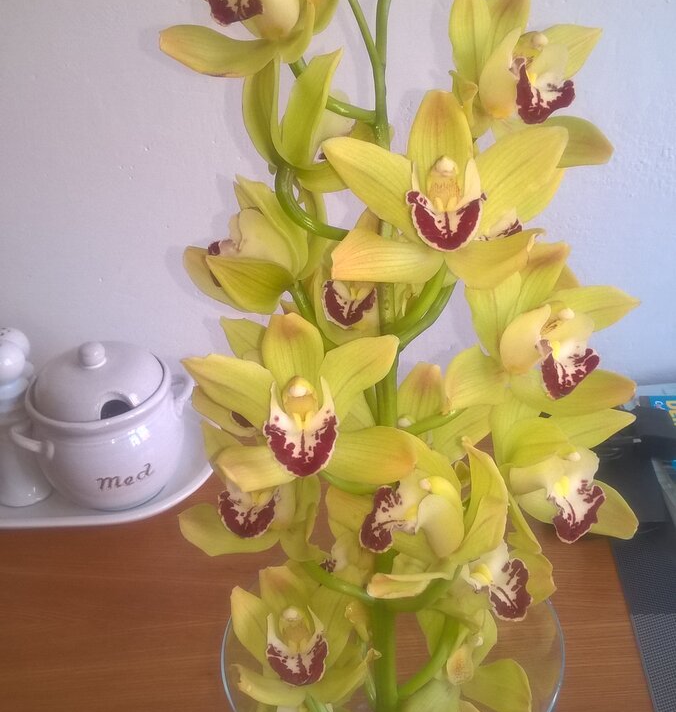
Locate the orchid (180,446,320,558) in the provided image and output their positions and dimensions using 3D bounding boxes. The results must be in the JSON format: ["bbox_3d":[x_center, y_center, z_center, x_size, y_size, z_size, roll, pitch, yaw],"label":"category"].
[{"bbox_3d":[-0.042,0.070,0.463,0.073,0.065,0.044,6,20,16],"label":"orchid"}]

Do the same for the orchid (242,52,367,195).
[{"bbox_3d":[-0.012,-0.089,0.364,0.044,0.057,0.056,-45,46,-14],"label":"orchid"}]

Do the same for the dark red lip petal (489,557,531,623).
[{"bbox_3d":[0.088,0.119,0.489,0.016,0.026,0.026,19,41,42],"label":"dark red lip petal"}]

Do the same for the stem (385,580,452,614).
[{"bbox_3d":[0.041,0.122,0.490,0.042,0.011,0.011,-19,35,30],"label":"stem"}]

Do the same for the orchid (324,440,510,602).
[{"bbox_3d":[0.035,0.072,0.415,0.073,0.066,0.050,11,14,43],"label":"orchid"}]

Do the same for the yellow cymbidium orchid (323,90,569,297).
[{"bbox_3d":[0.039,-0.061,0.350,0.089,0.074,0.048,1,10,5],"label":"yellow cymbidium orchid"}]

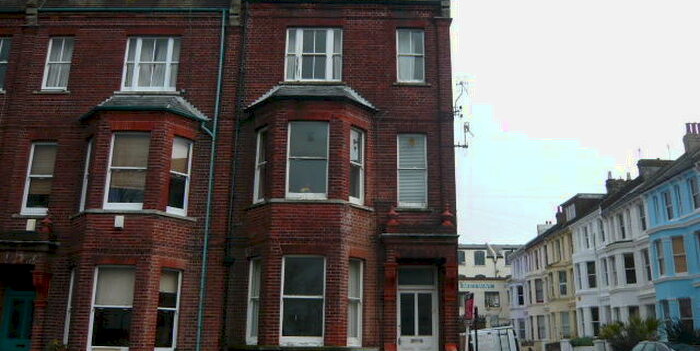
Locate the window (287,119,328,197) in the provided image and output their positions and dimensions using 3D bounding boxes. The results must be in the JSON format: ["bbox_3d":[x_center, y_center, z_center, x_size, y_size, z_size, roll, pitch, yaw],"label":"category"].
[{"bbox_3d":[-1.007,-0.355,13.657,0.985,1.940,0.140,0,-15,1],"label":"window"}]

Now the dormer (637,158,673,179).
[{"bbox_3d":[22.465,-0.440,41.500,2.800,1.700,0.600,1,-15,0],"label":"dormer"}]

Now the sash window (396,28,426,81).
[{"bbox_3d":[1.622,-3.192,15.270,0.780,1.570,0.150,1,-15,0],"label":"sash window"}]

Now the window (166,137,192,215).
[{"bbox_3d":[-4.248,-0.018,13.976,0.140,1.936,0.590,-11,-19,38],"label":"window"}]

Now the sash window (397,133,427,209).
[{"bbox_3d":[1.579,-0.106,14.466,0.780,1.940,0.150,1,-15,0],"label":"sash window"}]

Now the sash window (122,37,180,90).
[{"bbox_3d":[-5.314,-2.982,15.288,1.497,1.595,0.140,0,-15,1],"label":"sash window"}]

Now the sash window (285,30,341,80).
[{"bbox_3d":[-0.983,-3.223,15.292,1.540,1.580,0.150,1,-15,0],"label":"sash window"}]

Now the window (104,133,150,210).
[{"bbox_3d":[-5.374,-0.081,13.743,1.000,1.930,0.150,1,-15,0],"label":"window"}]

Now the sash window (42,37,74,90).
[{"bbox_3d":[-7.820,-2.992,15.338,0.751,1.600,0.140,0,-15,1],"label":"sash window"}]

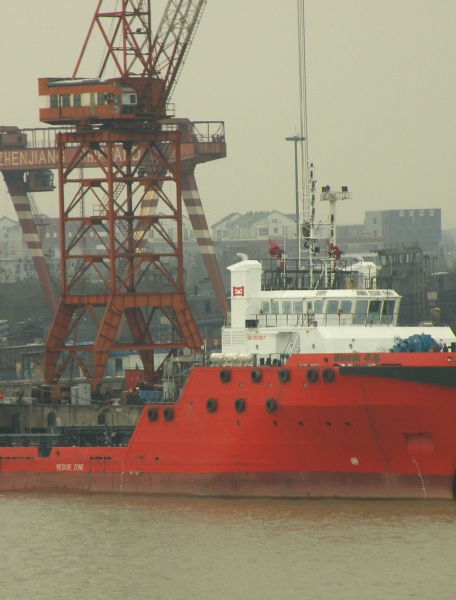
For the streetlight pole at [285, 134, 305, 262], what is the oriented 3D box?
[{"bbox_3d":[10.500,-9.400,842.000,3.100,30.400,3.100,-1,0,0],"label":"streetlight pole"}]

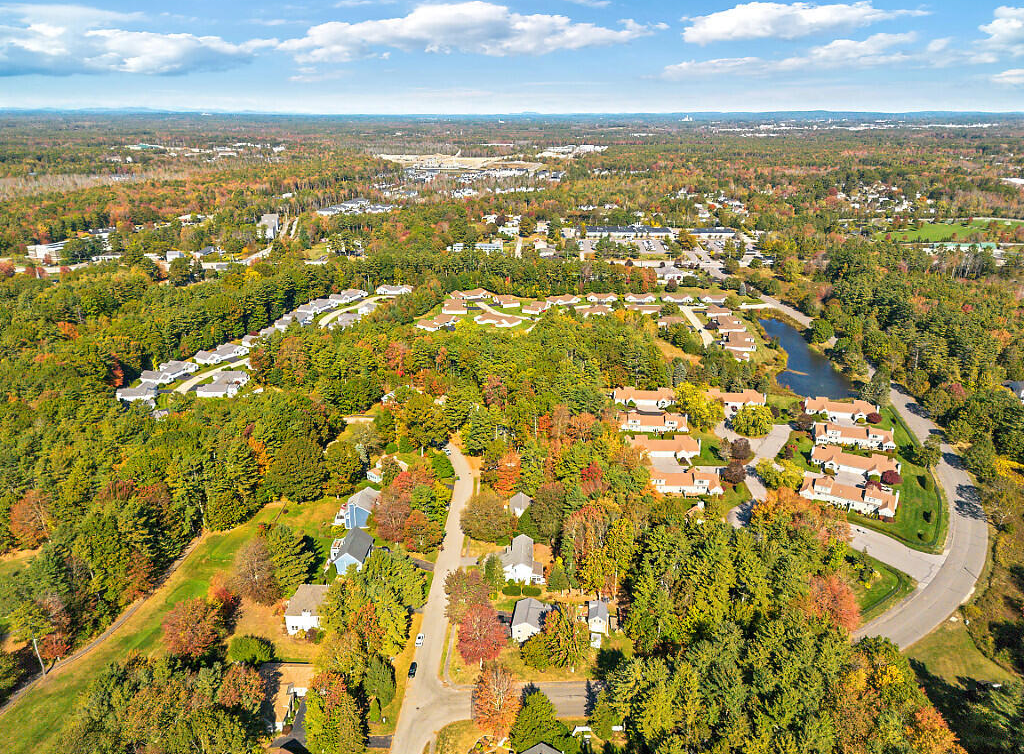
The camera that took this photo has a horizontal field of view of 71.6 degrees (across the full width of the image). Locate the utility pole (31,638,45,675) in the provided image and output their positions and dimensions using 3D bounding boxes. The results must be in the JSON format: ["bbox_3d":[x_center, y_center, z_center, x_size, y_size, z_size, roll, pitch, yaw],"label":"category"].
[{"bbox_3d":[-112.200,66.414,168.618,0.400,11.300,0.400,0,21,0],"label":"utility pole"}]

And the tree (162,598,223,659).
[{"bbox_3d":[-81.130,64.060,179.870,14.000,14.000,14.000,0,21,0],"label":"tree"}]

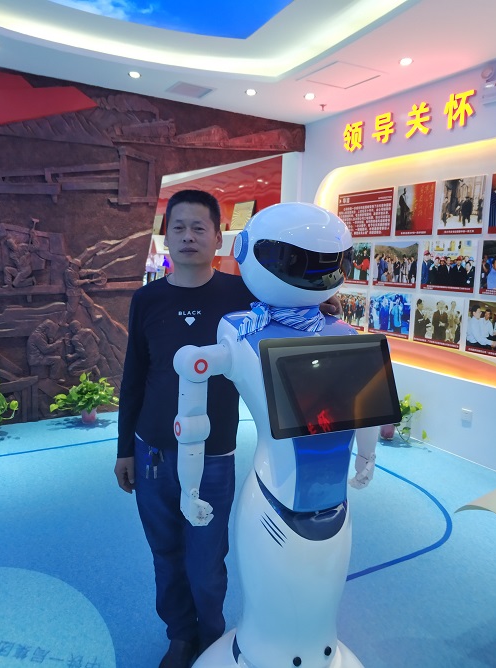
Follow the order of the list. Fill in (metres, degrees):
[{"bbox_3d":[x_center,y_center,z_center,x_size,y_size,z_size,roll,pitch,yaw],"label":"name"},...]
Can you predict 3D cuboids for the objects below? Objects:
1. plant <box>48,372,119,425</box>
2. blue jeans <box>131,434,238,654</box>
[{"bbox_3d":[-1.399,0.541,4.482,0.570,0.440,0.450,-3,9,-30],"label":"plant"},{"bbox_3d":[-0.217,0.716,1.837,0.370,0.850,0.280,1,8,-5],"label":"blue jeans"}]

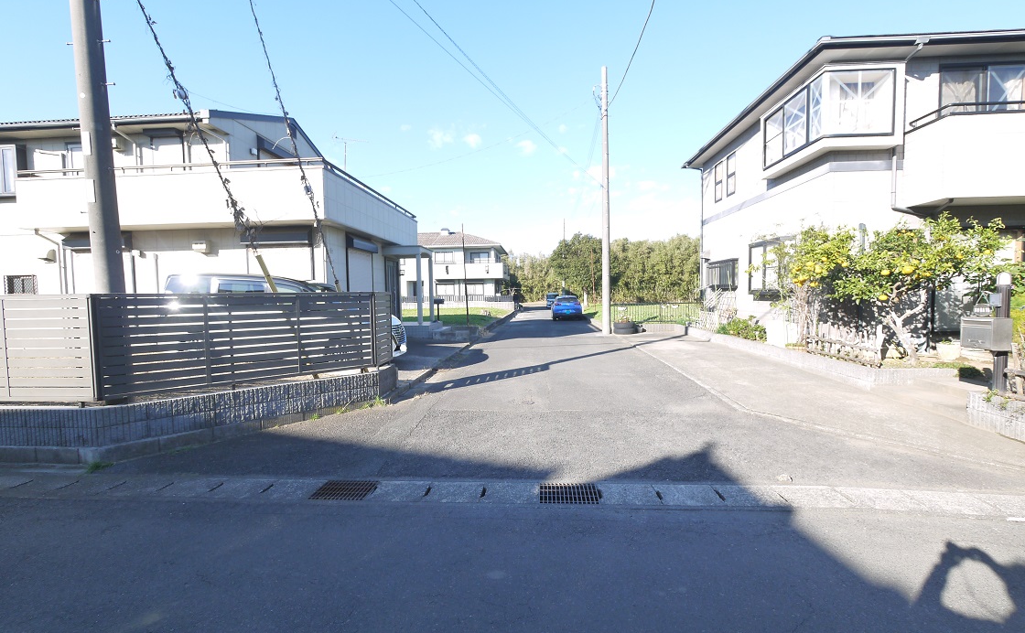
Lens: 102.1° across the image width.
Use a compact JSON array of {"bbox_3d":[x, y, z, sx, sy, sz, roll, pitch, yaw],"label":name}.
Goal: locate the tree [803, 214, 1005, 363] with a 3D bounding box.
[{"bbox_3d":[7.075,-0.518,7.549,2.900,2.720,2.600,0,3,4],"label":"tree"}]

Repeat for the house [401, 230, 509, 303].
[{"bbox_3d":[-6.662,-4.873,43.438,11.800,7.900,9.000,0,3,4],"label":"house"}]

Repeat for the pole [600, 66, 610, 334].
[{"bbox_3d":[3.561,-4.353,15.860,0.340,10.110,0.340,0,3,4],"label":"pole"}]

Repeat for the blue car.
[{"bbox_3d":[3.462,-0.616,26.822,1.770,1.550,4.280,0,3,4],"label":"blue car"}]

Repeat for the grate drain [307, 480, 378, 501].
[{"bbox_3d":[-1.471,1.550,3.658,0.480,0.050,0.360,-1,3,2],"label":"grate drain"}]

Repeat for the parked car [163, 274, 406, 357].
[{"bbox_3d":[-4.678,0.085,9.156,4.920,1.930,1.850,0,3,4],"label":"parked car"}]

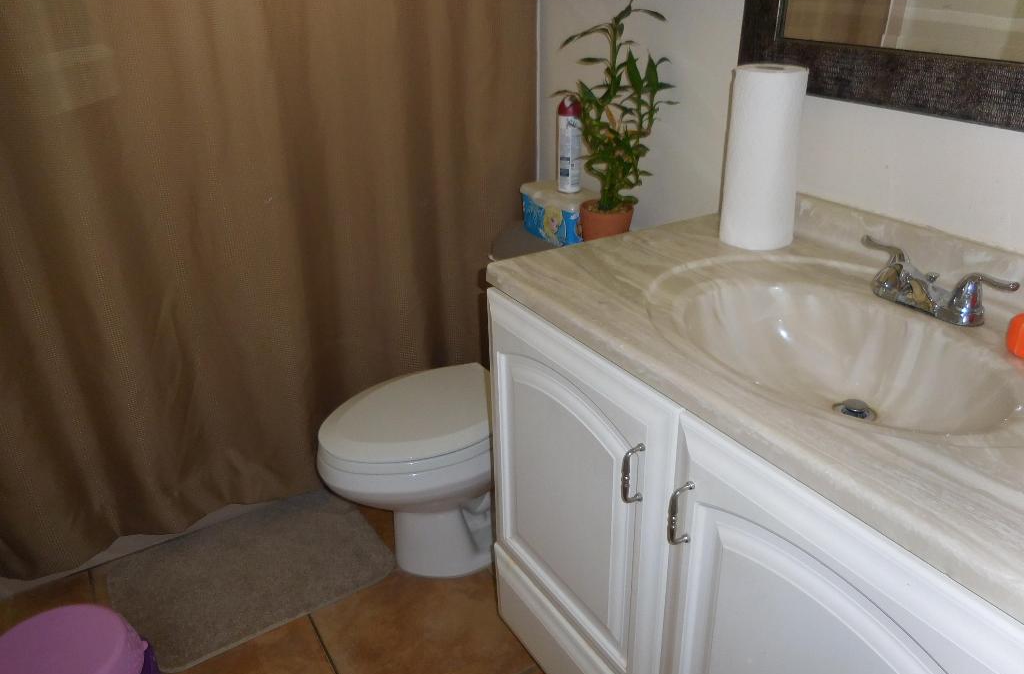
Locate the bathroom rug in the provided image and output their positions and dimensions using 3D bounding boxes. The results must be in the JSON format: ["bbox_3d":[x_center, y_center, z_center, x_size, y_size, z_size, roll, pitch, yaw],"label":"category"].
[{"bbox_3d":[-0.605,0.543,1.771,0.565,0.016,0.385,-18,31,-29],"label":"bathroom rug"}]

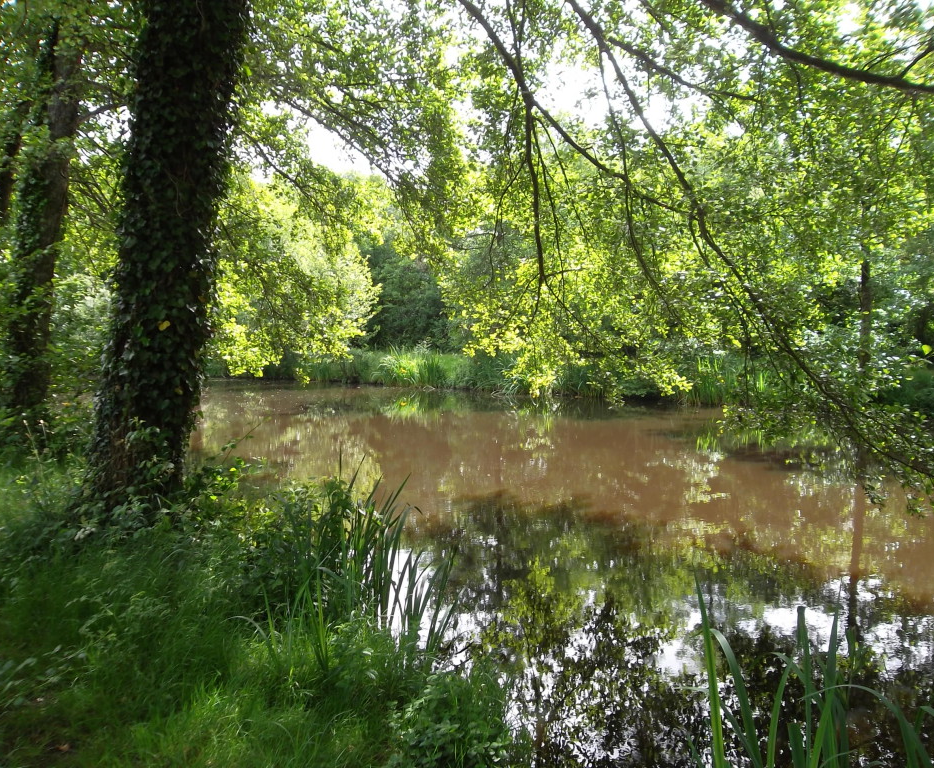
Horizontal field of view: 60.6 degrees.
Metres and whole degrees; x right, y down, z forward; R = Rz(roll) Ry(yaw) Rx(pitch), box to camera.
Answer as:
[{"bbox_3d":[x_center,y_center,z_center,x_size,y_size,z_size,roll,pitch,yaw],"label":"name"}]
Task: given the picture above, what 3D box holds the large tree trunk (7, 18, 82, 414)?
[{"bbox_3d":[-6.450,-2.380,12.200,0.650,6.300,0.620,5,3,0],"label":"large tree trunk"}]

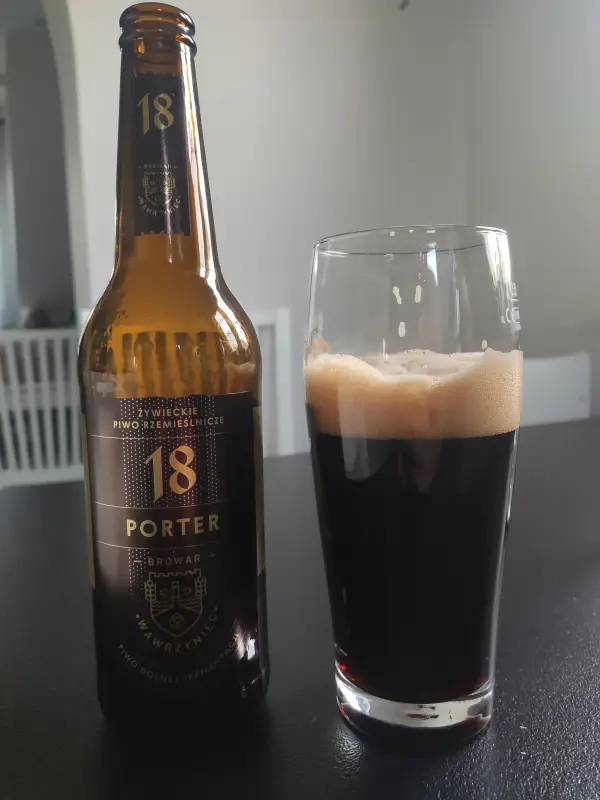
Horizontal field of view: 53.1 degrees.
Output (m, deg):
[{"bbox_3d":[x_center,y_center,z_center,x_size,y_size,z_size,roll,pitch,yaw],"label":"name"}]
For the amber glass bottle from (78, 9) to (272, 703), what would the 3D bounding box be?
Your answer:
[{"bbox_3d":[-0.048,-0.007,0.230,0.068,0.260,0.068,-2,6,-10],"label":"amber glass bottle"}]

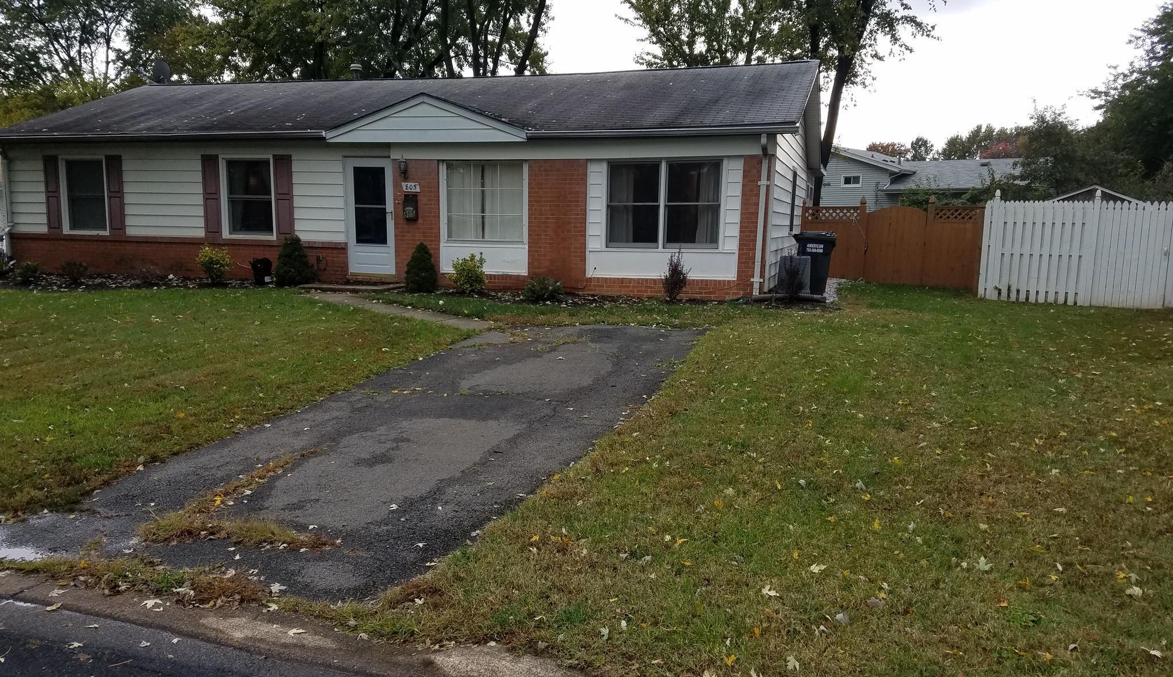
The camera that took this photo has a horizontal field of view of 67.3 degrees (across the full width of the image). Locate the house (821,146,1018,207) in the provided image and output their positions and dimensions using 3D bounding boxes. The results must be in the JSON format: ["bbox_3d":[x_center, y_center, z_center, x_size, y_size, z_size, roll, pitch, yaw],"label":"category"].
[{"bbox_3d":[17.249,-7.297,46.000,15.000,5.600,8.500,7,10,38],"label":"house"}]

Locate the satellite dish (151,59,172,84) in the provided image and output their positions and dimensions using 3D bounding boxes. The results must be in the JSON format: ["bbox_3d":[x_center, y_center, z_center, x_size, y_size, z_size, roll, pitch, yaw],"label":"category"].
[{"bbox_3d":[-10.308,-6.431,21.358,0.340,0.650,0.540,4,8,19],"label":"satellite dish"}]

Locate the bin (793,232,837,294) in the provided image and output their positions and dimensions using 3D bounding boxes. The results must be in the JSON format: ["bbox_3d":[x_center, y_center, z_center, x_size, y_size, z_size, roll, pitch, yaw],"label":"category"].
[{"bbox_3d":[3.724,-1.224,14.350,0.710,1.050,0.620,3,8,17],"label":"bin"}]

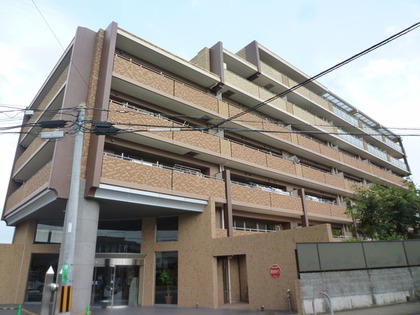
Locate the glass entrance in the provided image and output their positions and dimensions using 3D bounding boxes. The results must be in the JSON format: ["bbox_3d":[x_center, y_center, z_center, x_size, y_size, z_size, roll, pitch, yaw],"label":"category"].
[{"bbox_3d":[-5.299,7.154,17.029,2.800,2.120,0.250,-4,-21,6],"label":"glass entrance"}]

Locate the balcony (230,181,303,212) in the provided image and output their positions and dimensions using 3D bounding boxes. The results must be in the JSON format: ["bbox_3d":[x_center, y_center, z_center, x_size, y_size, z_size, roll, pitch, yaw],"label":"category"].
[{"bbox_3d":[3.801,3.077,21.822,7.577,1.277,1.400,15,-26,-37],"label":"balcony"}]

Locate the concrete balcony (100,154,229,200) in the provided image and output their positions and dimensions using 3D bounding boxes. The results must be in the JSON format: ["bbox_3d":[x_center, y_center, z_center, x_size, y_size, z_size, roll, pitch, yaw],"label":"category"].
[{"bbox_3d":[-2.469,1.378,16.857,7.768,1.277,1.400,15,-26,-37],"label":"concrete balcony"}]

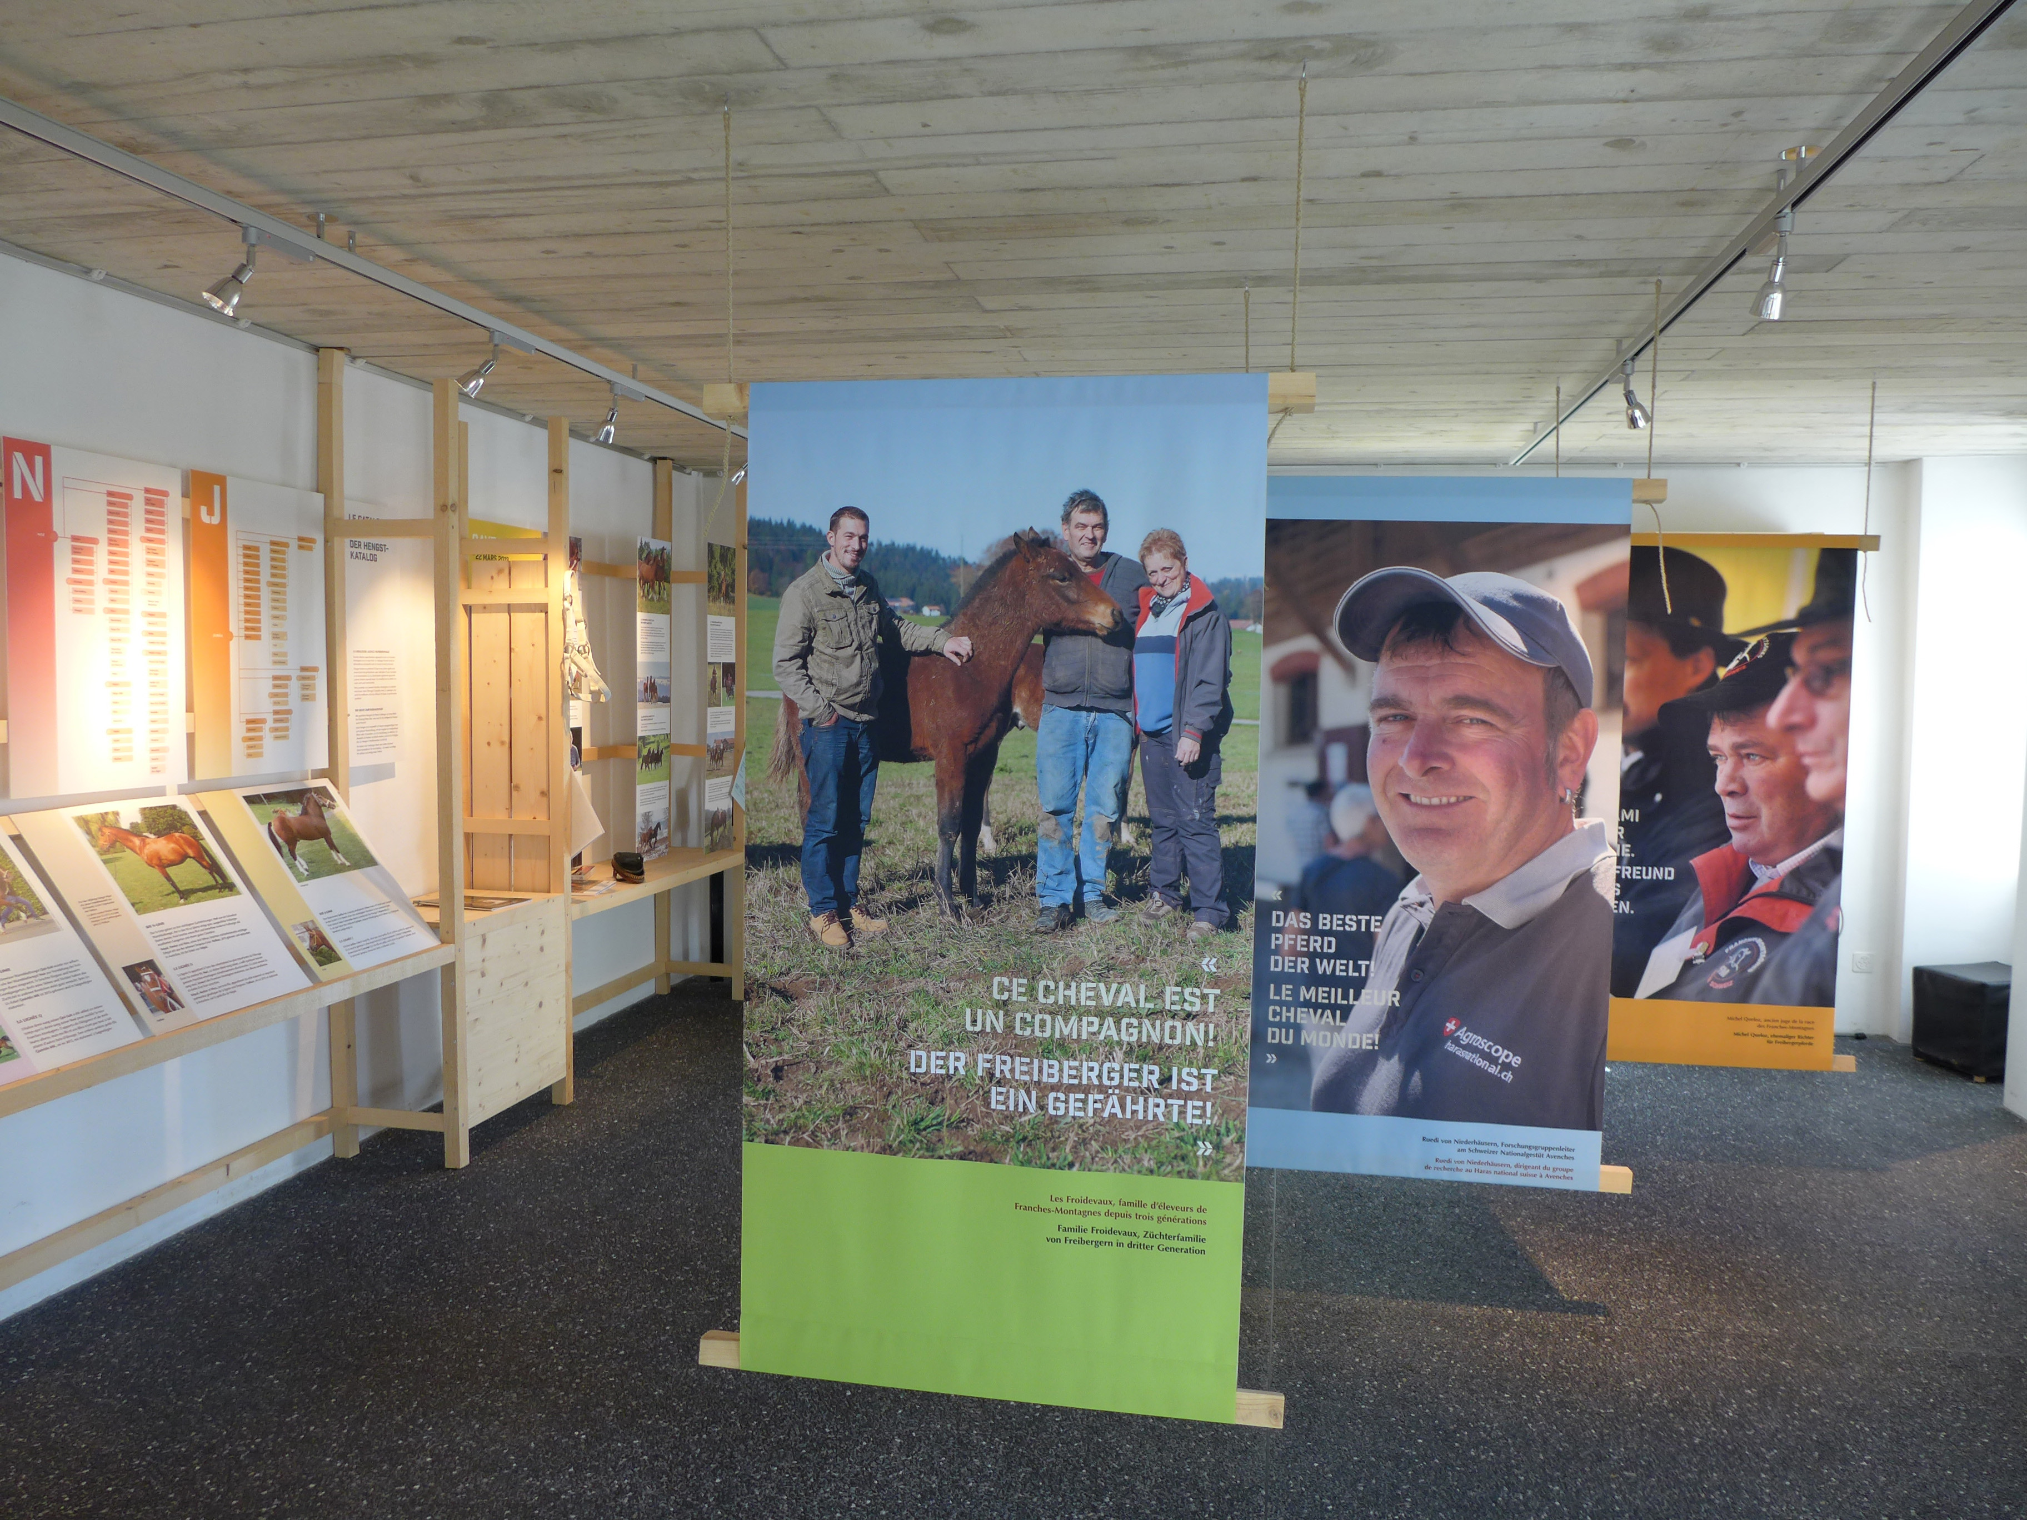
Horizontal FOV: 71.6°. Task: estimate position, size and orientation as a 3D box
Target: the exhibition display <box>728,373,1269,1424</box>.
[{"bbox_3d":[-0.038,0.233,2.379,0.876,1.726,0.030,2,4,11],"label":"exhibition display"}]

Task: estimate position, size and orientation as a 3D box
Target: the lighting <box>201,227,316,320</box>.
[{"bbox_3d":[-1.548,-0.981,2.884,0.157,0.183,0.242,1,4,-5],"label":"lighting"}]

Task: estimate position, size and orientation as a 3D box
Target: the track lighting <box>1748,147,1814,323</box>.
[{"bbox_3d":[1.410,-0.945,2.592,0.077,0.277,0.271,2,4,11],"label":"track lighting"}]

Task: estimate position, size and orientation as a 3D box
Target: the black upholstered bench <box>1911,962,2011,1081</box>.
[{"bbox_3d":[4.139,1.113,5.960,0.410,0.410,0.390,0,4,-8],"label":"black upholstered bench"}]

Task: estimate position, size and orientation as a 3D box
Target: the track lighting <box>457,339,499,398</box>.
[{"bbox_3d":[-1.399,-1.026,3.677,0.123,0.160,0.069,0,4,-9],"label":"track lighting"}]

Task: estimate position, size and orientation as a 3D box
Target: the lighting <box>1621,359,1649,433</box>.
[{"bbox_3d":[1.674,-0.976,3.788,0.121,0.191,0.068,-2,5,-39],"label":"lighting"}]

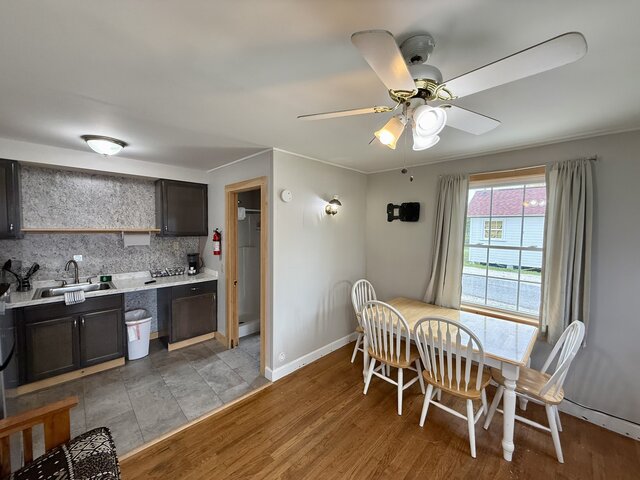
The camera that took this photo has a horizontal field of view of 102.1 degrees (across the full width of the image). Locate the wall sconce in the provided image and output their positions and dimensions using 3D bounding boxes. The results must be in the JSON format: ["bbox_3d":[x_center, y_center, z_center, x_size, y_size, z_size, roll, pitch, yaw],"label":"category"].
[{"bbox_3d":[0.173,-0.422,3.146,0.160,0.235,0.200,-2,4,-44],"label":"wall sconce"}]

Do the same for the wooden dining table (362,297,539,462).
[{"bbox_3d":[1.176,1.161,2.556,0.925,0.754,1.410,-2,4,-44],"label":"wooden dining table"}]

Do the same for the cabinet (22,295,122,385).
[{"bbox_3d":[-2.740,1.032,2.908,0.800,0.870,0.620,-2,4,-44],"label":"cabinet"}]

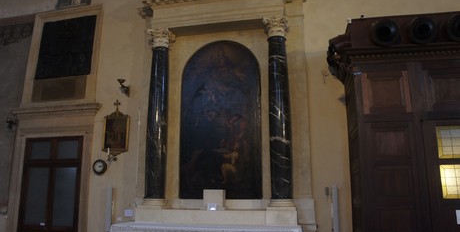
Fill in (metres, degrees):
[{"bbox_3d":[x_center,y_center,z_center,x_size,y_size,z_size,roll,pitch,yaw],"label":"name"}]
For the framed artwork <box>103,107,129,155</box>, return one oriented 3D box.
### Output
[{"bbox_3d":[-2.539,0.249,7.723,0.602,1.244,0.070,-3,-12,12],"label":"framed artwork"}]

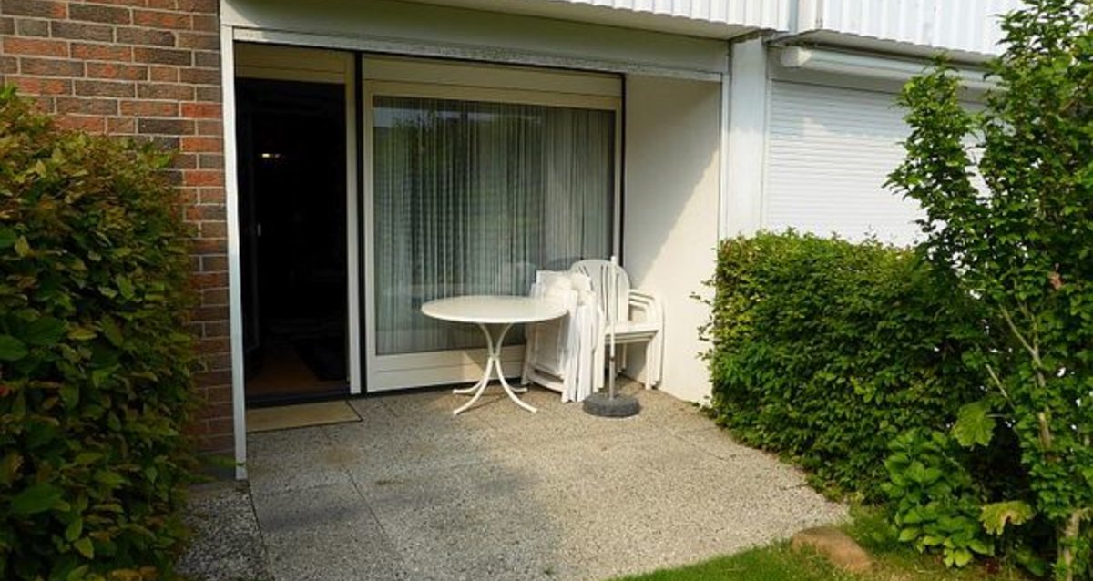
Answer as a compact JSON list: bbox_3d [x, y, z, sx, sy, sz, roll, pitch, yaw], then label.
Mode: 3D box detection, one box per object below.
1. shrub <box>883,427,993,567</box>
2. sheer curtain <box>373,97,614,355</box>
[{"bbox_3d":[1.687,0.872,3.260,0.420,0.500,0.400,-3,7,-25],"label":"shrub"},{"bbox_3d":[-0.331,-0.507,5.904,1.968,1.966,0.100,-3,7,-25],"label":"sheer curtain"}]

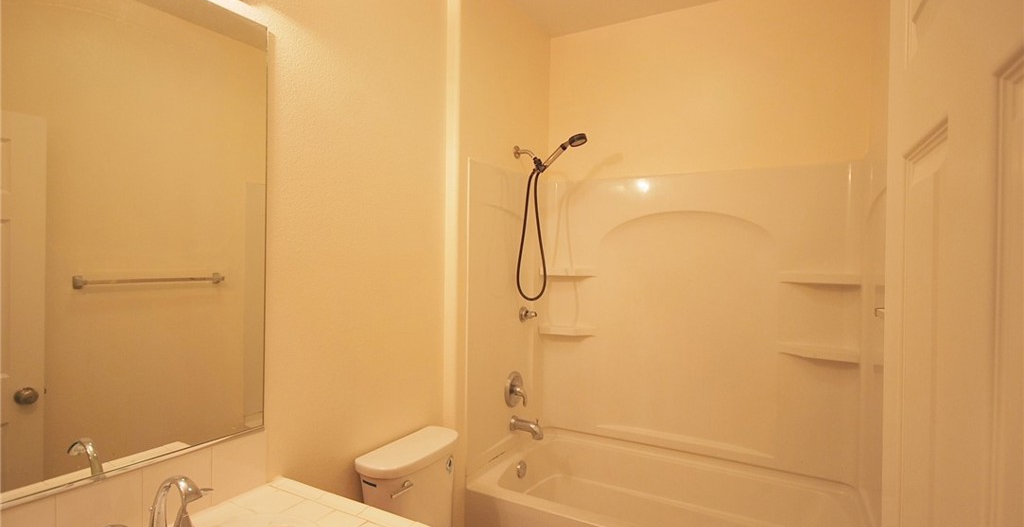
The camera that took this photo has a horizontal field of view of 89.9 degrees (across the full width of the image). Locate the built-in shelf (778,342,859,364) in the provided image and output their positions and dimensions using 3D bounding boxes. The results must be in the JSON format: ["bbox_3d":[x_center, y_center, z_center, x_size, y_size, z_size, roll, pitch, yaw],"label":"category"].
[{"bbox_3d":[1.307,0.381,2.192,0.292,0.049,0.088,1,0,30],"label":"built-in shelf"}]

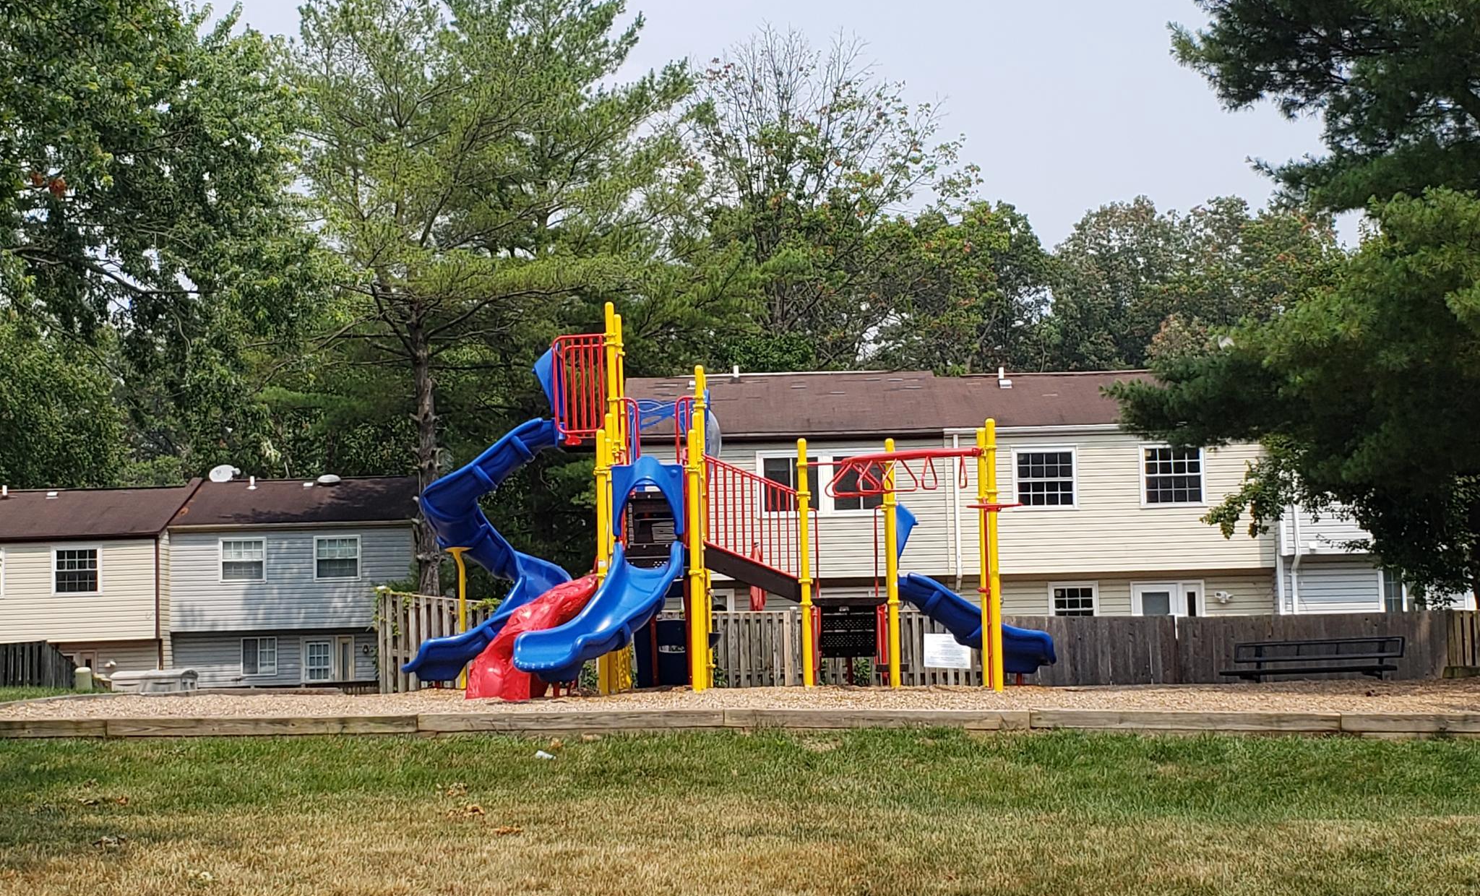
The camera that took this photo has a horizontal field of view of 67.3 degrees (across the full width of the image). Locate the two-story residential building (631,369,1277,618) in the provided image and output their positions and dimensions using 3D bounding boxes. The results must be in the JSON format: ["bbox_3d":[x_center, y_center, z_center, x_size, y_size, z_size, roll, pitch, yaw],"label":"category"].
[{"bbox_3d":[4.067,1.713,25.704,12.550,6.700,8.500,-1,-2,0],"label":"two-story residential building"}]

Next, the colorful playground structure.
[{"bbox_3d":[0.010,0.427,11.742,6.700,4.030,3.700,-1,-2,0],"label":"colorful playground structure"}]

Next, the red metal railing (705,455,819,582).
[{"bbox_3d":[0.221,0.686,11.093,1.150,1.260,0.120,-1,-2,0],"label":"red metal railing"}]

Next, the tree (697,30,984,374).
[{"bbox_3d":[3.291,-4.608,38.172,9.800,19.600,10.000,-1,-2,0],"label":"tree"}]

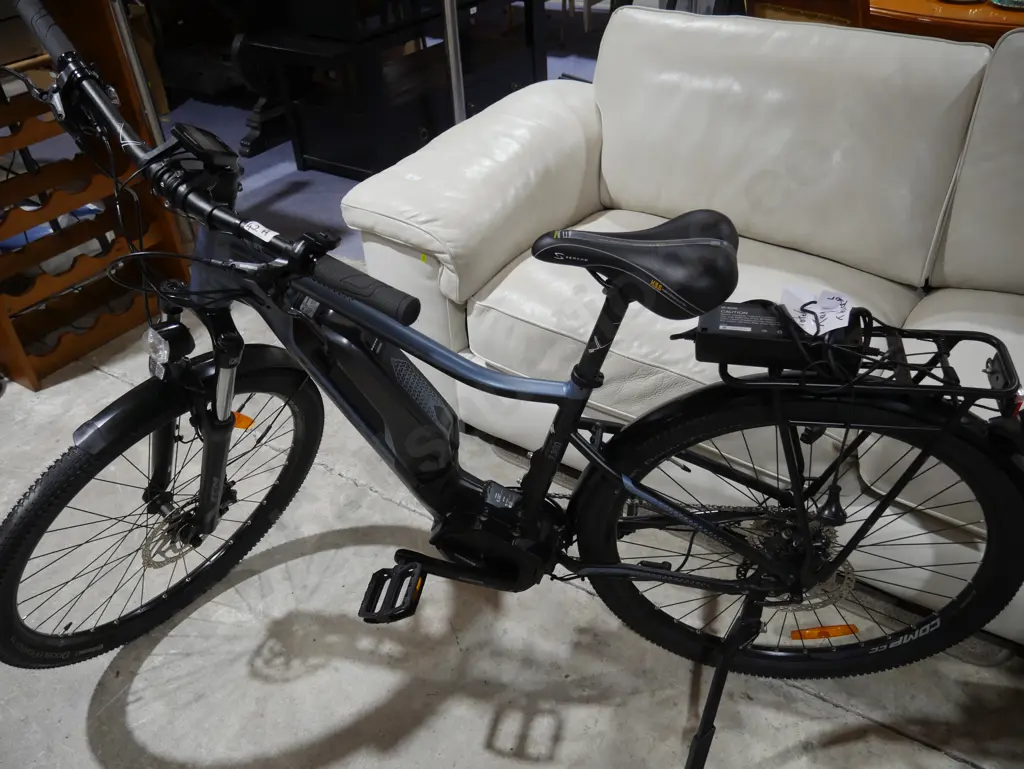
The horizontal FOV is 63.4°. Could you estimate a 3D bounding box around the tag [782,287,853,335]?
[{"bbox_3d":[0.412,-0.100,1.120,0.090,0.018,0.085,3,62,11],"label":"tag"}]

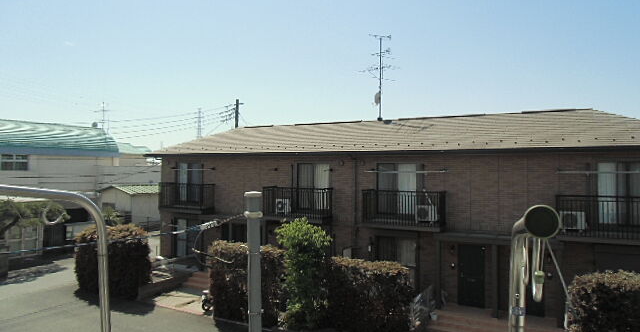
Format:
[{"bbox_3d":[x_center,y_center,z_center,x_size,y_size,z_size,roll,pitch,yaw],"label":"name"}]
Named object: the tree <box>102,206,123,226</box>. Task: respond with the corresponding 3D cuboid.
[{"bbox_3d":[-16.600,4.300,35.500,1.800,2.300,1.800,0,0,25],"label":"tree"}]

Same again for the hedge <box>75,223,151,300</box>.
[{"bbox_3d":[-9.100,4.030,19.600,3.200,2.750,1.500,0,0,28],"label":"hedge"}]

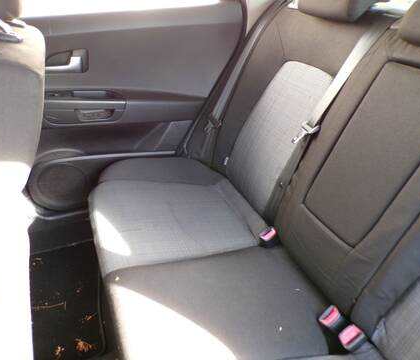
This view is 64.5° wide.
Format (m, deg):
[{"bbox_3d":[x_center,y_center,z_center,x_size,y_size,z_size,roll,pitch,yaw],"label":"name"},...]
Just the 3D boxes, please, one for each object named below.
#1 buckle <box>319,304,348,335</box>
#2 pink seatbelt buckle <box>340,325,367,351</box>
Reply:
[{"bbox_3d":[0.290,0.327,0.777,0.042,0.055,0.030,-47,41,1],"label":"buckle"},{"bbox_3d":[0.314,0.349,0.729,0.044,0.055,0.030,-38,39,0],"label":"pink seatbelt buckle"}]

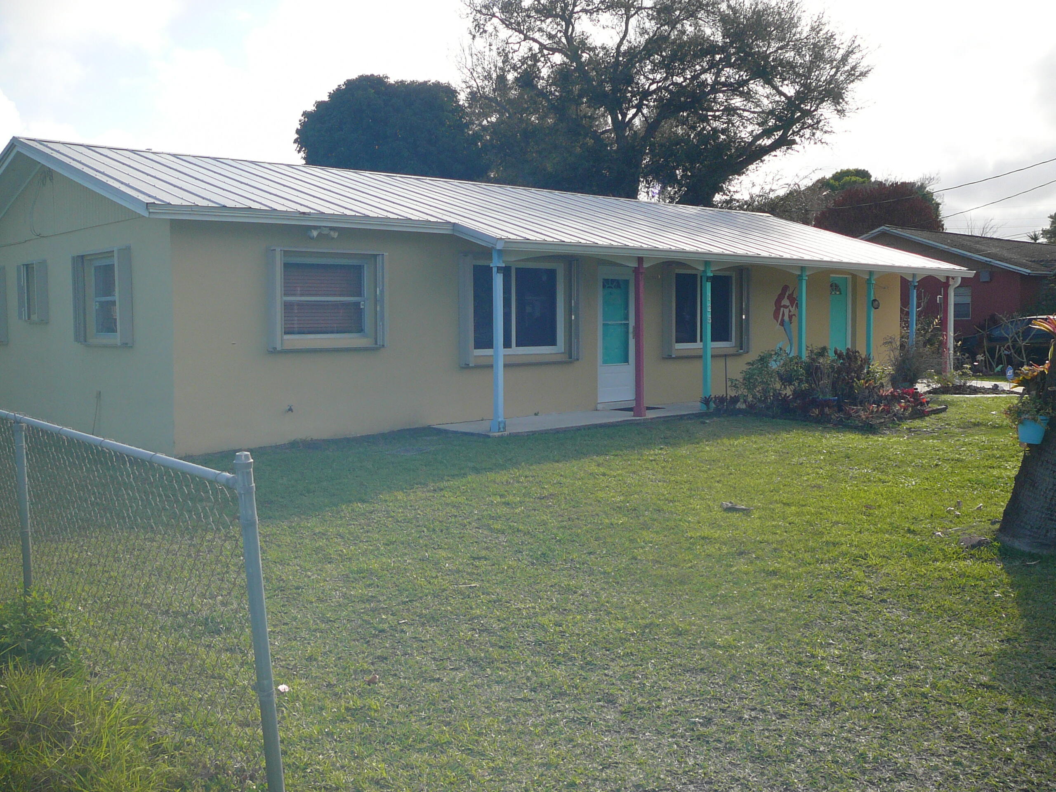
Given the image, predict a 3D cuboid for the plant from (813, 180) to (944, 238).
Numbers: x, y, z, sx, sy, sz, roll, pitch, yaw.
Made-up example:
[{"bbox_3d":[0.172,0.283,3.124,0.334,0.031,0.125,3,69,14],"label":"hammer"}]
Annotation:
[{"bbox_3d":[13.865,-5.089,42.227,5.179,6.811,5.179,-1,4,0],"label":"plant"}]

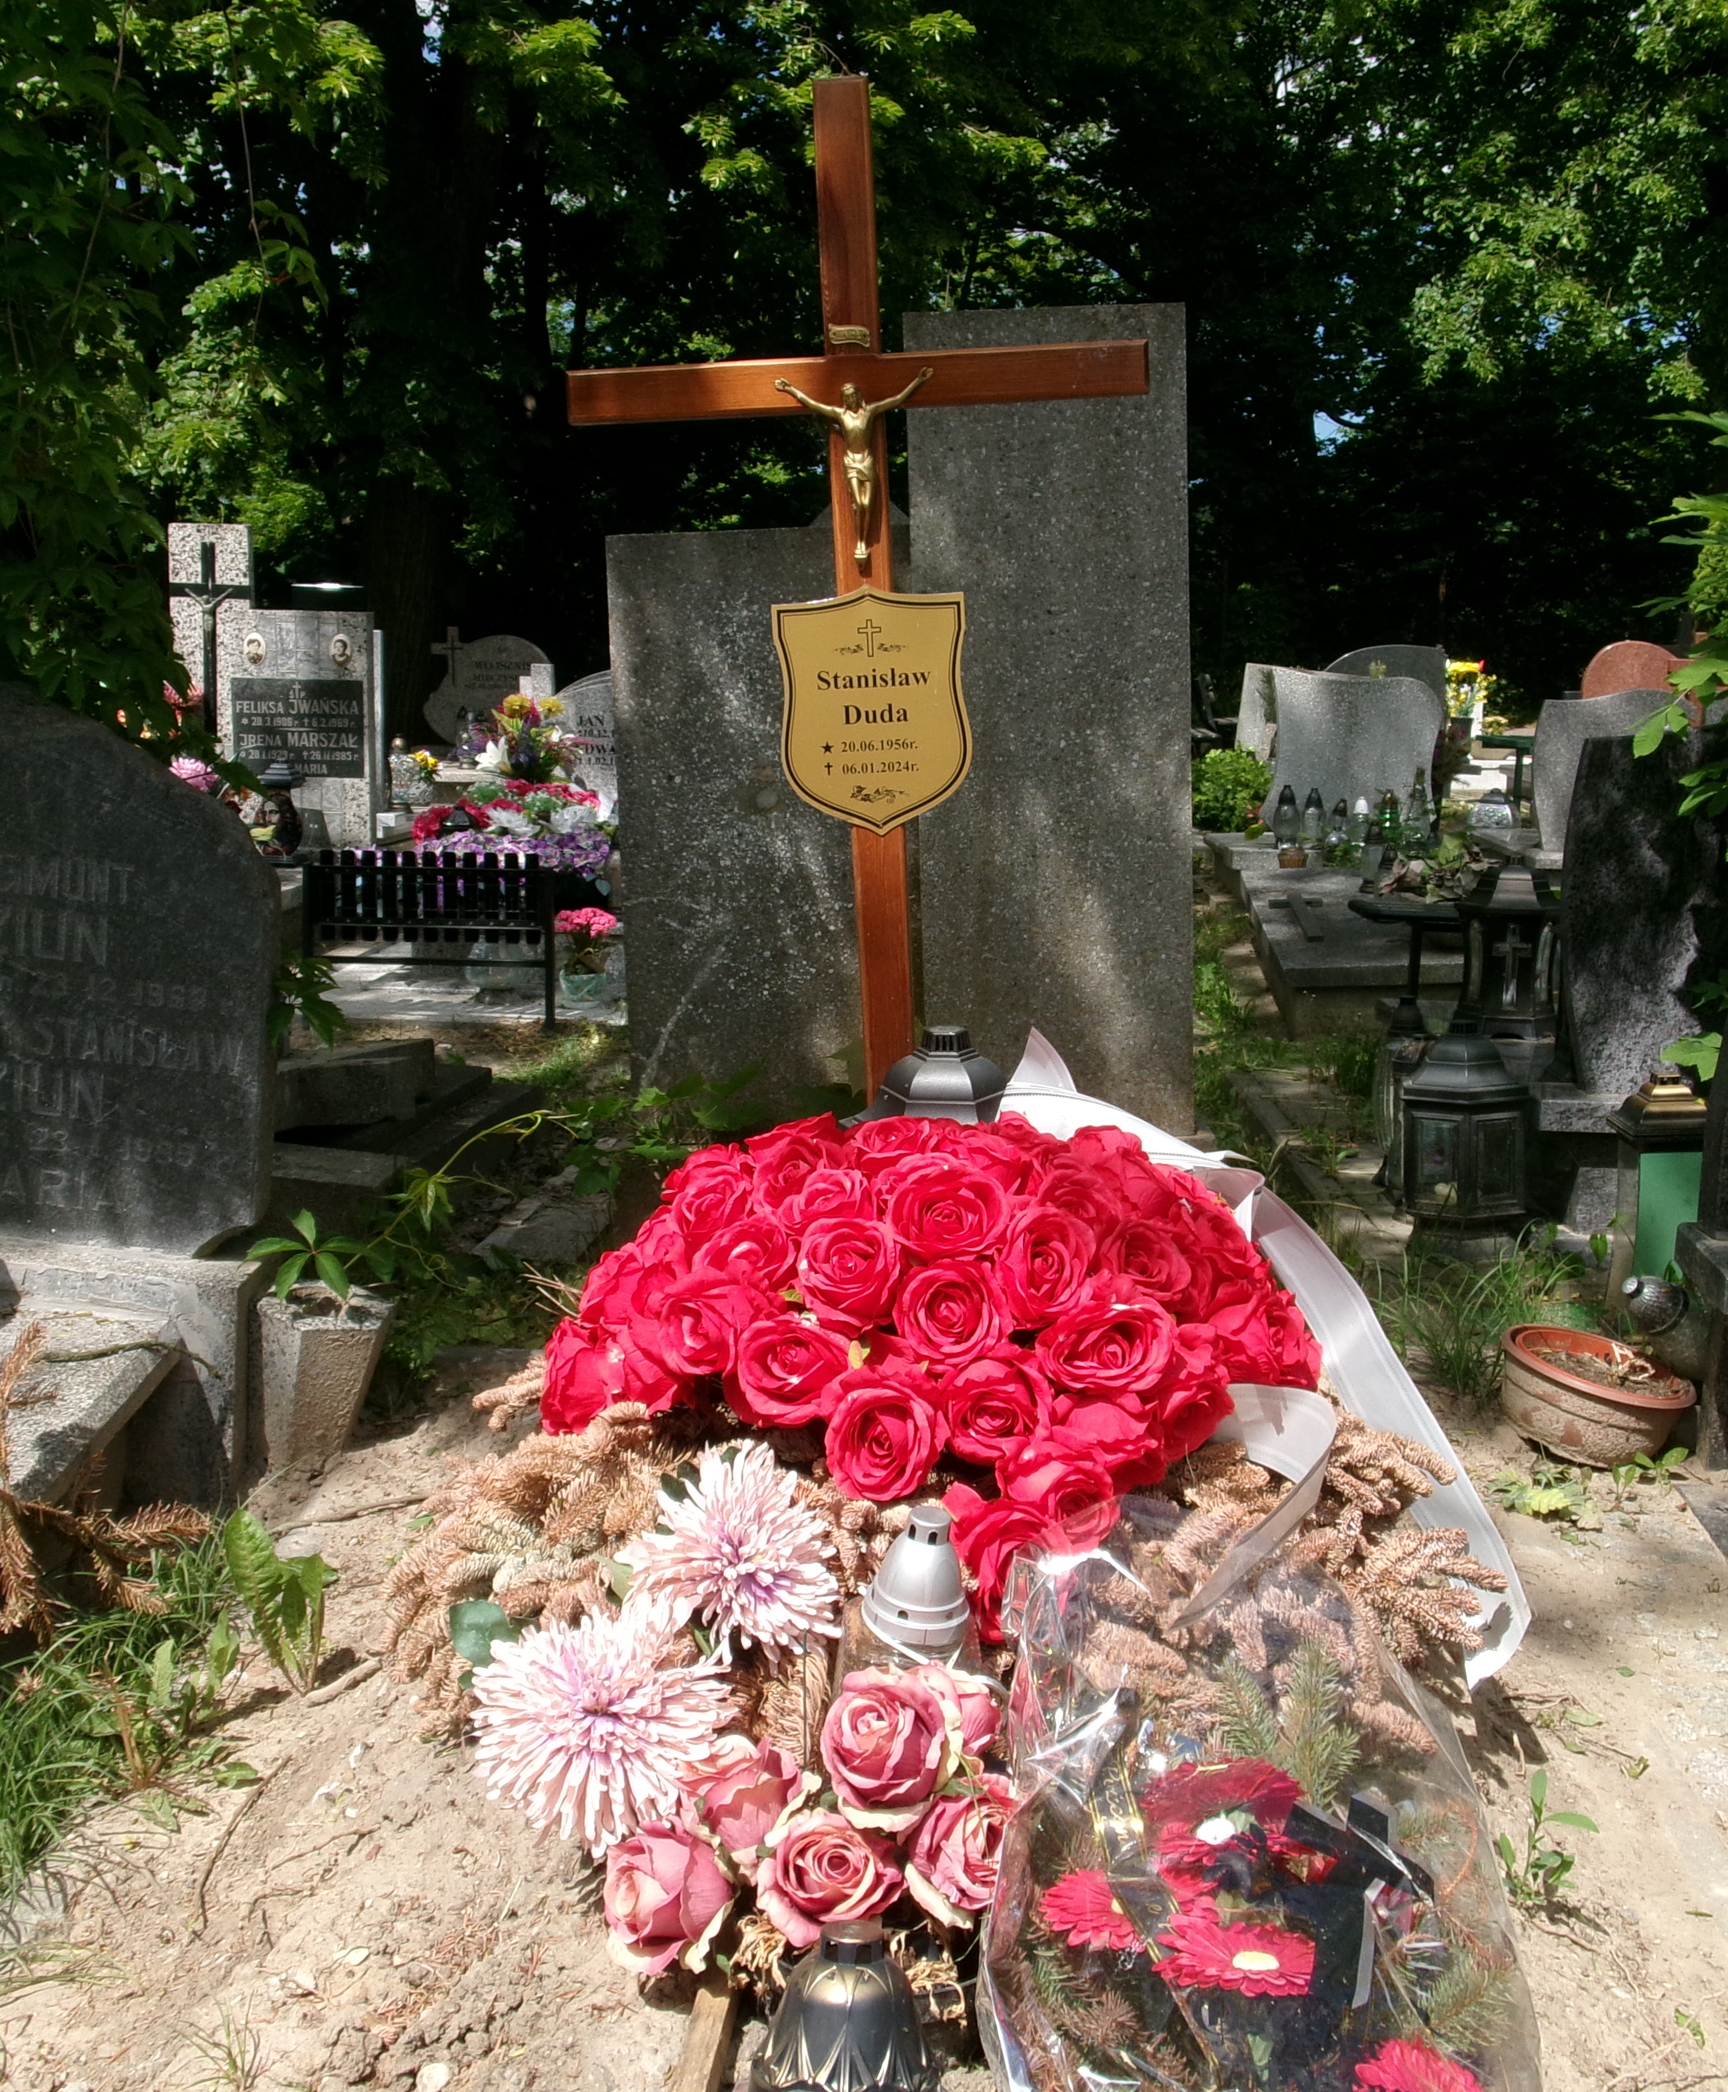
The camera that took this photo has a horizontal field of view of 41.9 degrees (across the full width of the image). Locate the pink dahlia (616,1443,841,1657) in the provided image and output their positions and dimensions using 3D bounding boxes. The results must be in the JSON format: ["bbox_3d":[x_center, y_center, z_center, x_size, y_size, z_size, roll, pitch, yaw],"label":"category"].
[{"bbox_3d":[-0.108,0.414,1.850,0.168,0.168,0.080,-1,-13,-5],"label":"pink dahlia"}]

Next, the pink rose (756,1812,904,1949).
[{"bbox_3d":[-0.024,0.602,1.630,0.105,0.095,0.080,0,-27,0],"label":"pink rose"}]

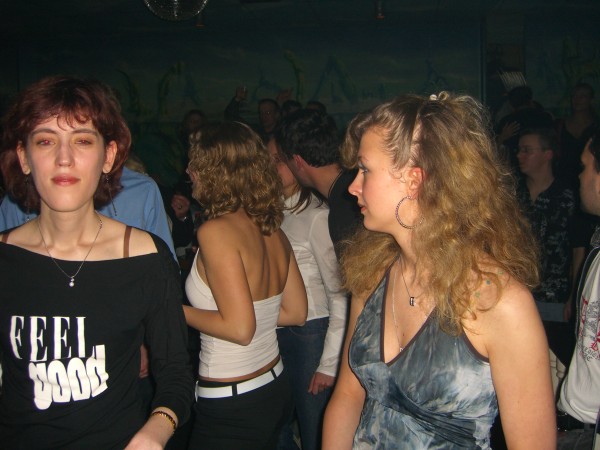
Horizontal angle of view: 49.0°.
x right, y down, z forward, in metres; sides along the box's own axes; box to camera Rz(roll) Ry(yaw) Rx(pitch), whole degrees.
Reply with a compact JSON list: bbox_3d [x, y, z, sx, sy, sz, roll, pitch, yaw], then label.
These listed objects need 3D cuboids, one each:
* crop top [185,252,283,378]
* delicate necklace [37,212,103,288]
[{"bbox_3d":[-0.188,0.226,1.860,0.230,0.365,0.290,1,4,34],"label":"crop top"},{"bbox_3d":[-0.411,0.034,1.190,0.118,0.150,0.120,-2,4,-18],"label":"delicate necklace"}]

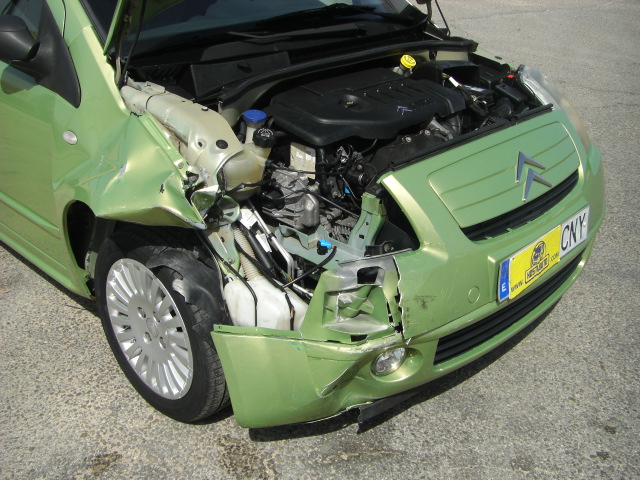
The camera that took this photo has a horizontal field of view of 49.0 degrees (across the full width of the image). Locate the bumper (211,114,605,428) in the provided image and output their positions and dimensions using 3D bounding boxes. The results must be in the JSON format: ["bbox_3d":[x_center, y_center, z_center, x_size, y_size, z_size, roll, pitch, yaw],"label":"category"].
[{"bbox_3d":[0.457,-0.005,2.107,0.490,0.650,1.600,23,34,39],"label":"bumper"}]

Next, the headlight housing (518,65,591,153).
[{"bbox_3d":[0.796,-0.444,2.408,0.350,0.265,0.270,23,34,39],"label":"headlight housing"}]

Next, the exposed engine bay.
[{"bbox_3d":[0.165,-0.242,2.248,0.730,0.570,1.280,23,34,39],"label":"exposed engine bay"}]

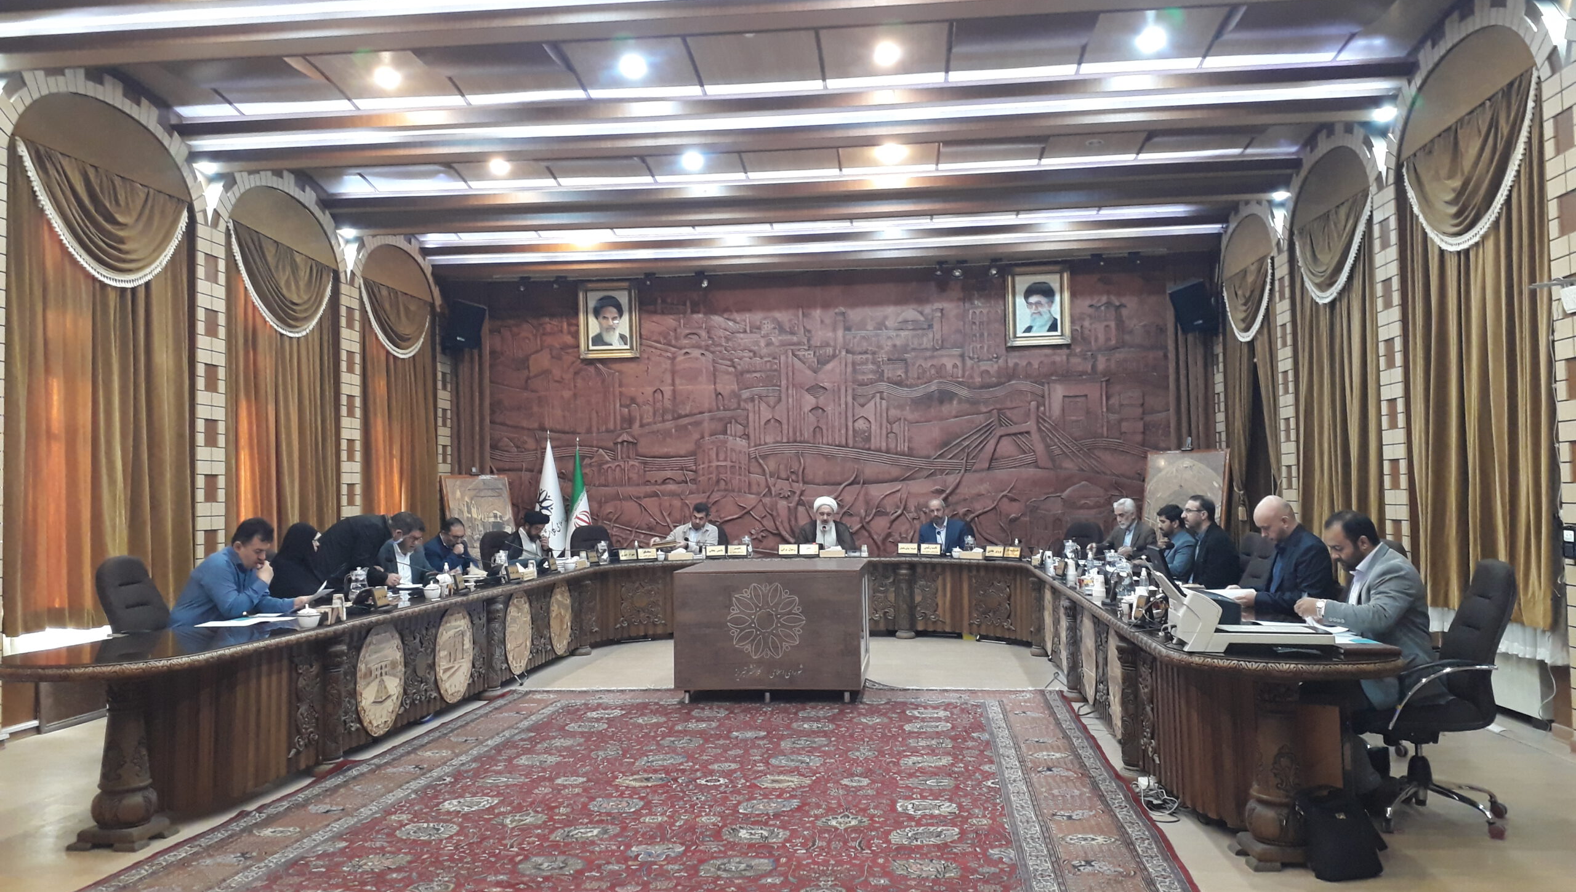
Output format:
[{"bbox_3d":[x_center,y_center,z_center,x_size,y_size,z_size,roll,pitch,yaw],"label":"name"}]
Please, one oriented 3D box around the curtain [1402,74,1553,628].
[{"bbox_3d":[4.311,-0.511,7.691,0.200,3.150,1.930,-1,-2,6],"label":"curtain"}]

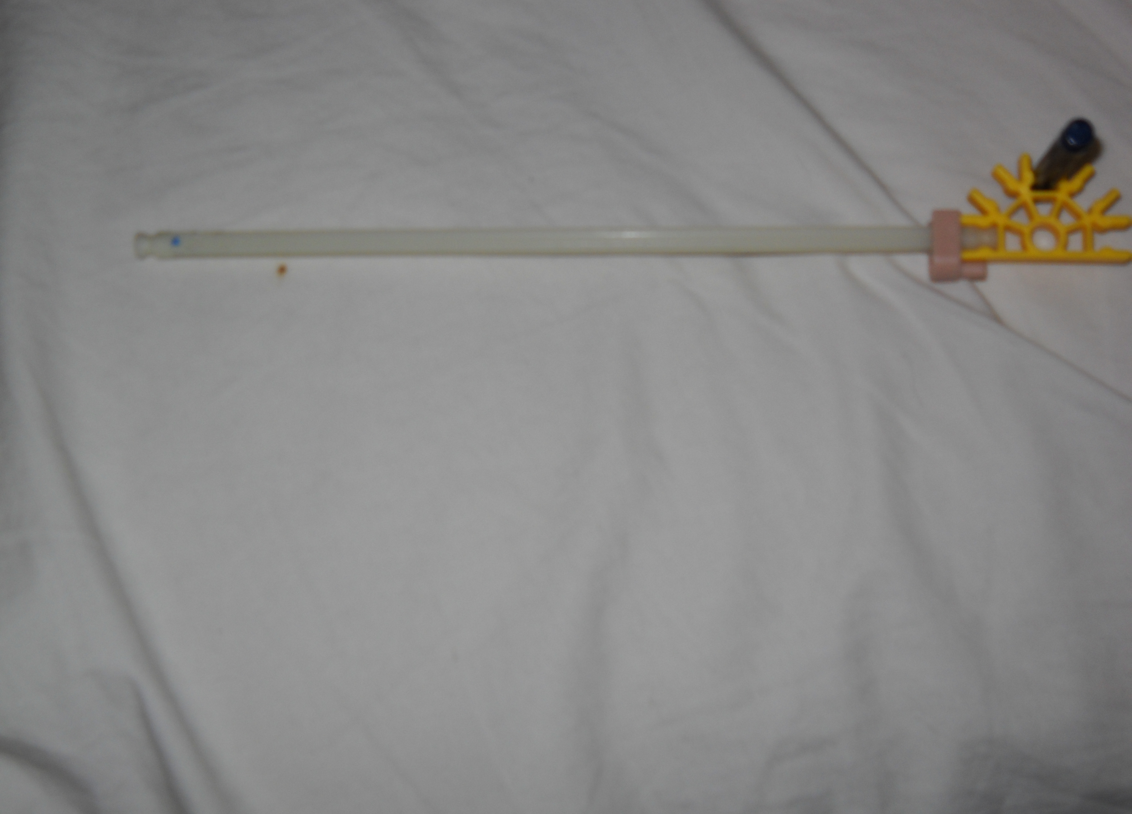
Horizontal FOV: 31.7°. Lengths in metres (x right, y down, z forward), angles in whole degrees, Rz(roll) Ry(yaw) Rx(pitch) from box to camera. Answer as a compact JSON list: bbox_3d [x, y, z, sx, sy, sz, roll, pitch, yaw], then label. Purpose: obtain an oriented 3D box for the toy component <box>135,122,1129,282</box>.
[{"bbox_3d":[0.011,-0.042,0.414,0.220,0.056,0.028,0,88,5],"label":"toy component"}]

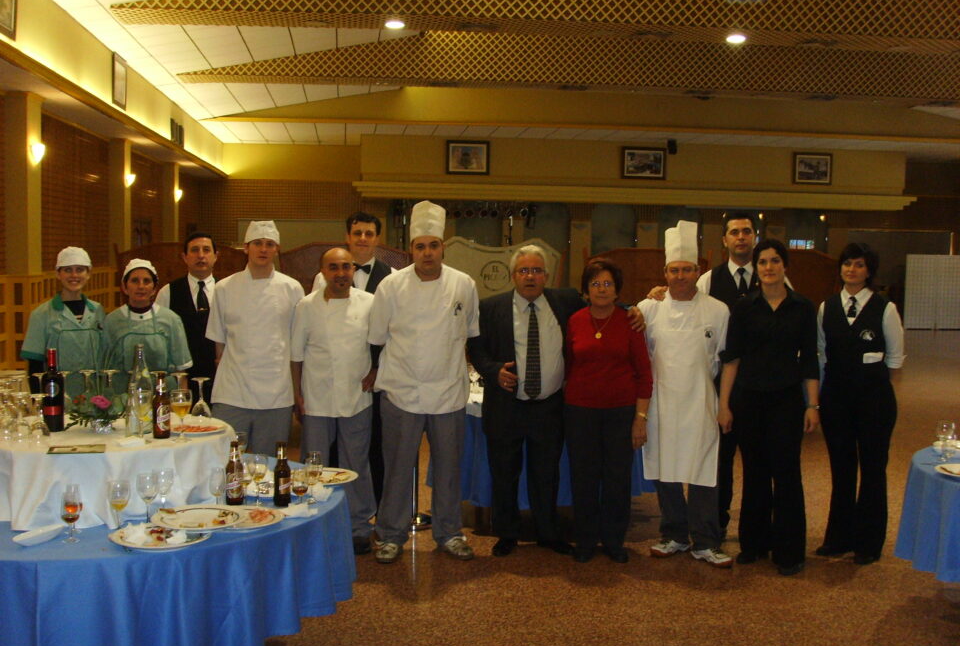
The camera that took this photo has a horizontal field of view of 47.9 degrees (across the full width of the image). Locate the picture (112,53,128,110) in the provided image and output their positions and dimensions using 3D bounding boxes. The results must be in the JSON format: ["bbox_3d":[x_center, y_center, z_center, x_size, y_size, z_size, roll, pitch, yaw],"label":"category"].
[{"bbox_3d":[-3.804,-2.542,11.429,0.040,0.523,0.730,1,4,-7],"label":"picture"}]

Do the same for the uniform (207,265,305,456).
[{"bbox_3d":[-1.225,0.434,5.865,0.530,1.470,0.320,1,4,-10],"label":"uniform"}]

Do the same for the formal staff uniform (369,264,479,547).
[{"bbox_3d":[-0.298,0.433,5.824,0.570,1.505,0.350,1,4,-3],"label":"formal staff uniform"}]

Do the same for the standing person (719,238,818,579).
[{"bbox_3d":[1.525,0.423,5.735,0.530,1.735,0.360,2,4,13],"label":"standing person"}]

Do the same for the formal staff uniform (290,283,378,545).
[{"bbox_3d":[-0.785,0.483,5.890,0.480,1.345,0.300,1,4,-5],"label":"formal staff uniform"}]

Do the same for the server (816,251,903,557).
[{"bbox_3d":[2.003,0.416,5.694,0.470,1.673,0.310,3,5,26],"label":"server"}]

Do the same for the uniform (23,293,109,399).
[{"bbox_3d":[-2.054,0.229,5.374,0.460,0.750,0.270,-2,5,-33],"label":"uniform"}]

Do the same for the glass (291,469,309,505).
[{"bbox_3d":[-0.637,0.583,3.845,0.060,0.122,0.060,1,4,0],"label":"glass"}]

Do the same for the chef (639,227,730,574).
[{"bbox_3d":[1.113,0.365,5.874,0.500,1.815,0.360,2,4,9],"label":"chef"}]

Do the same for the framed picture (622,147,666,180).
[{"bbox_3d":[3.417,-3.309,22.511,0.910,0.640,0.050,1,4,-7],"label":"framed picture"}]

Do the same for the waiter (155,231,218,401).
[{"bbox_3d":[-1.629,0.330,6.300,0.520,1.720,0.330,0,4,-12],"label":"waiter"}]

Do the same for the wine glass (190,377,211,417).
[{"bbox_3d":[-1.078,0.285,4.171,0.076,0.153,0.076,0,5,-15],"label":"wine glass"}]

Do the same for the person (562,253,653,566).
[{"bbox_3d":[0.667,0.454,5.619,0.470,1.555,0.310,2,5,12],"label":"person"}]

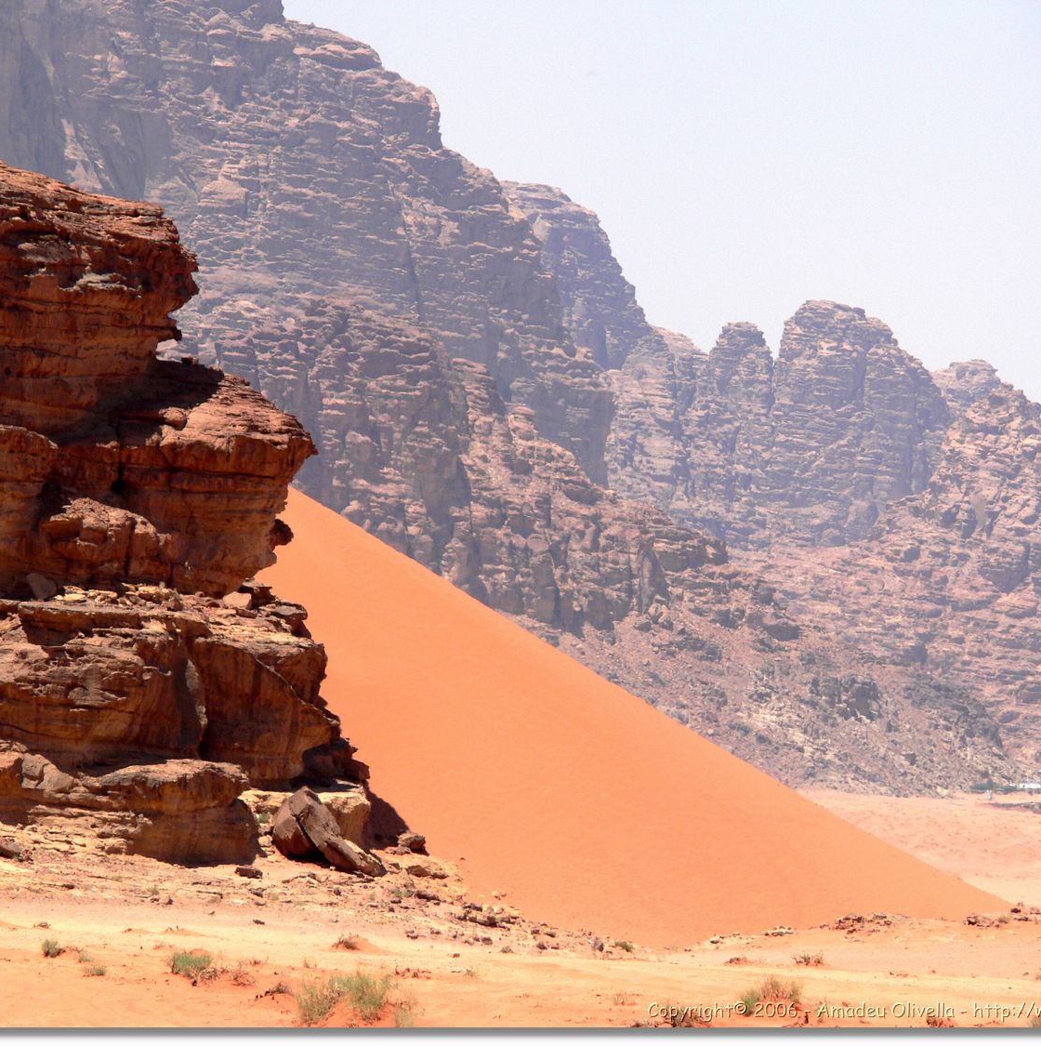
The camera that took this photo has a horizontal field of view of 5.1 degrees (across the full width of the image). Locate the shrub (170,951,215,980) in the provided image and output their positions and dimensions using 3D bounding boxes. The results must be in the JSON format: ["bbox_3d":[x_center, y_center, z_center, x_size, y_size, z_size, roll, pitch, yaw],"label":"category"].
[{"bbox_3d":[-5.053,6.815,180.000,0.688,0.453,0.619,0,-1,0],"label":"shrub"}]

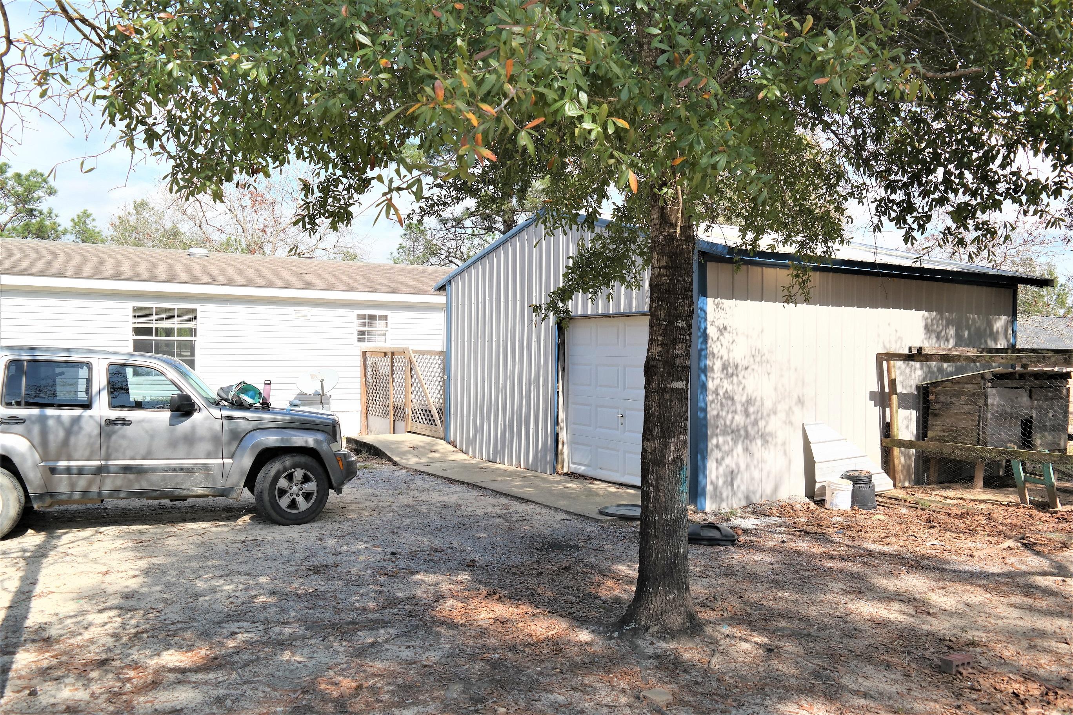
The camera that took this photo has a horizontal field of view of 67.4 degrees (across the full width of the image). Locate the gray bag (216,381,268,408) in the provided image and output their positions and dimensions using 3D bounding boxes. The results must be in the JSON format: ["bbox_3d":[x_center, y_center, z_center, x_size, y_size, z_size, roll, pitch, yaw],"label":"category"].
[{"bbox_3d":[-3.230,0.405,8.820,0.450,0.290,0.380,1,0,40],"label":"gray bag"}]

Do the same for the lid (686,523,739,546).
[{"bbox_3d":[1.490,1.550,7.200,0.600,0.145,0.600,1,0,0],"label":"lid"}]

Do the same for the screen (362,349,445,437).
[{"bbox_3d":[-2.575,0.750,15.161,0.140,1.882,4.066,0,0,-32],"label":"screen"}]

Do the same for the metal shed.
[{"bbox_3d":[2.742,-0.231,12.507,6.310,3.586,6.860,0,0,-32],"label":"metal shed"}]

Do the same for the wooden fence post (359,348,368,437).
[{"bbox_3d":[-3.627,0.740,16.842,0.110,1.862,0.100,0,0,-32],"label":"wooden fence post"}]

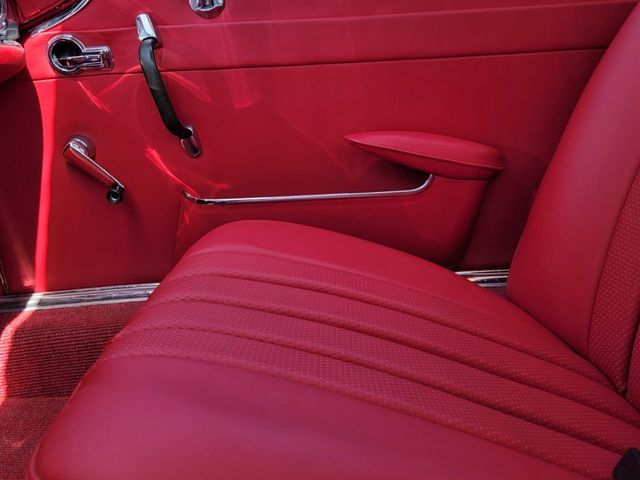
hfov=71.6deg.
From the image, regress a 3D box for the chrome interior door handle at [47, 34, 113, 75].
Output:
[{"bbox_3d":[-0.405,-0.314,0.753,0.106,0.063,0.025,-3,20,0],"label":"chrome interior door handle"}]

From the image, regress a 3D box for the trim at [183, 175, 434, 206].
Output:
[{"bbox_3d":[-0.027,-0.095,0.820,0.465,0.038,0.055,-3,20,0],"label":"trim"}]

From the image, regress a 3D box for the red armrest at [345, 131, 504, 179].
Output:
[{"bbox_3d":[0.179,-0.155,0.795,0.280,0.060,0.085,4,20,-2],"label":"red armrest"}]

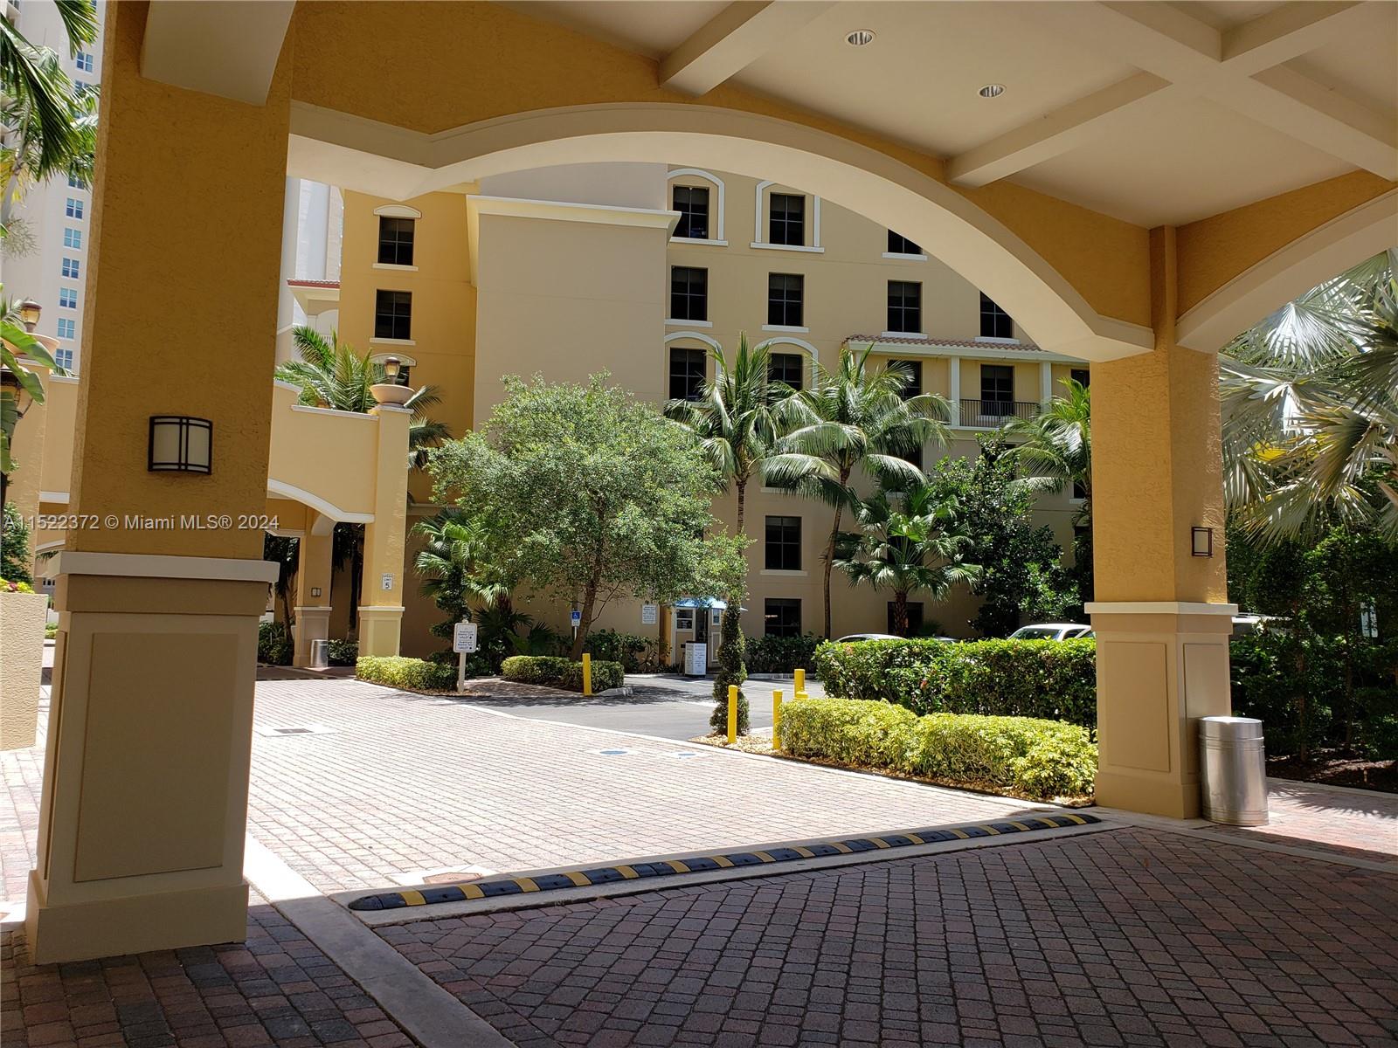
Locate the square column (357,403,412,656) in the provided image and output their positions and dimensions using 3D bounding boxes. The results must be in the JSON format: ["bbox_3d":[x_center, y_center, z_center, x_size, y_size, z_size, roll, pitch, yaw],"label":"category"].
[{"bbox_3d":[-8.742,0.547,29.247,0.970,7.534,0.970,5,-7,-34],"label":"square column"}]

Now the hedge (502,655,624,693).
[{"bbox_3d":[-3.687,3.793,26.720,0.996,0.697,5.312,5,-7,-34],"label":"hedge"}]

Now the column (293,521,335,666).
[{"bbox_3d":[-12.509,2.297,34.150,0.940,4.660,0.940,5,-7,-34],"label":"column"}]

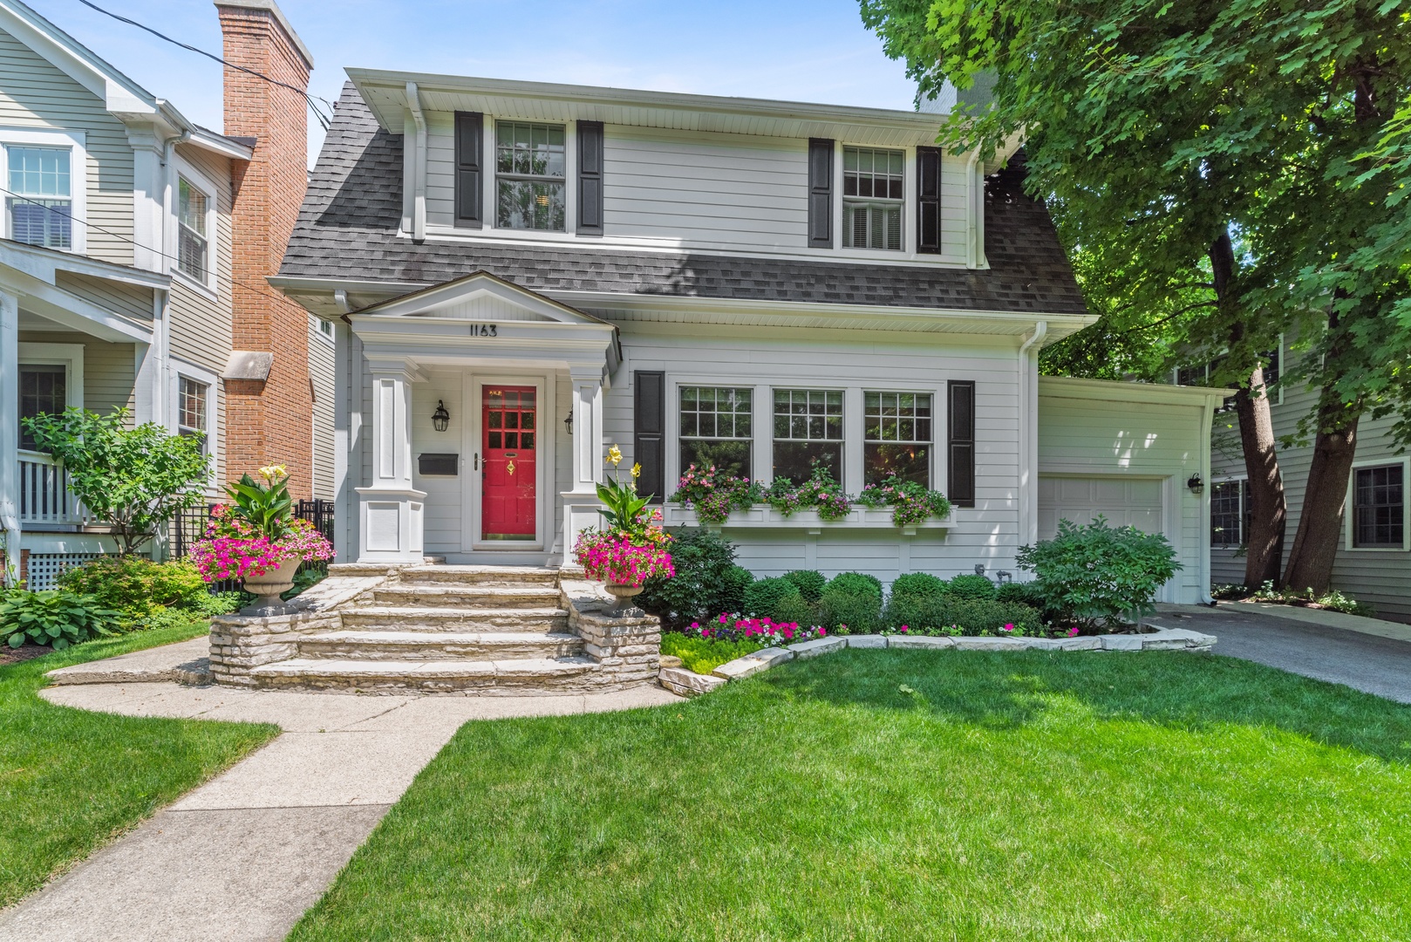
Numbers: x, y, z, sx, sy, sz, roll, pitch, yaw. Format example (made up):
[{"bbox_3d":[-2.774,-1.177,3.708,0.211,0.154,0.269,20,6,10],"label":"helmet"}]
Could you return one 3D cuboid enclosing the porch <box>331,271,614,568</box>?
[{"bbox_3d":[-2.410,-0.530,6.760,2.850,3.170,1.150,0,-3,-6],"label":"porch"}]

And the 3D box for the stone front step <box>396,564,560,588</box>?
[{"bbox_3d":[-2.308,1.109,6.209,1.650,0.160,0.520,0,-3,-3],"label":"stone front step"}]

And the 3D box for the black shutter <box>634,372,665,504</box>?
[{"bbox_3d":[-0.694,-0.413,7.277,0.377,1.640,0.050,0,-1,-6],"label":"black shutter"}]

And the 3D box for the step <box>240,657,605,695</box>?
[{"bbox_3d":[-2.130,1.610,4.620,2.600,0.200,0.450,1,-3,-3],"label":"step"}]

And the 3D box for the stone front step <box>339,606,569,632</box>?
[{"bbox_3d":[-2.130,1.294,5.179,1.940,0.160,0.460,0,-3,-3],"label":"stone front step"}]

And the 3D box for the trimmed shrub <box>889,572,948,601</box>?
[{"bbox_3d":[2.641,1.554,7.300,0.690,0.630,0.660,0,-3,-6],"label":"trimmed shrub"}]

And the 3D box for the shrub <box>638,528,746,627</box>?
[{"bbox_3d":[-0.146,1.188,6.500,1.180,1.120,1.080,0,-3,-6],"label":"shrub"}]

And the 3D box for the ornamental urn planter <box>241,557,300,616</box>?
[{"bbox_3d":[-3.524,0.933,4.760,0.440,0.460,0.440,0,-3,-6],"label":"ornamental urn planter"}]

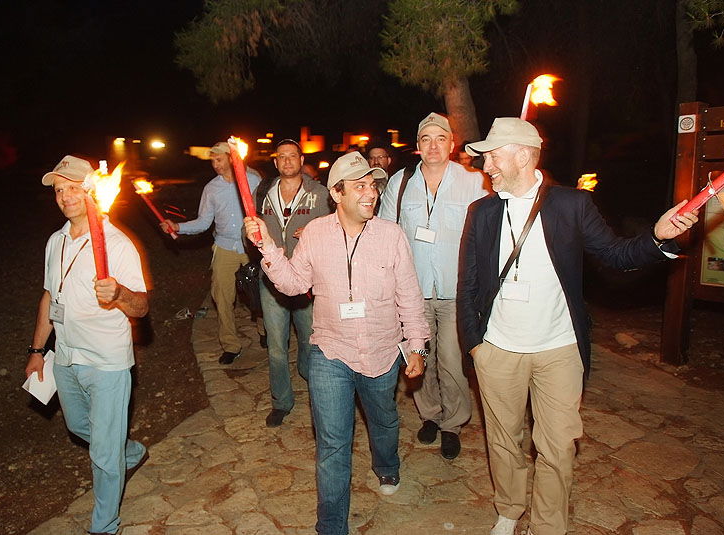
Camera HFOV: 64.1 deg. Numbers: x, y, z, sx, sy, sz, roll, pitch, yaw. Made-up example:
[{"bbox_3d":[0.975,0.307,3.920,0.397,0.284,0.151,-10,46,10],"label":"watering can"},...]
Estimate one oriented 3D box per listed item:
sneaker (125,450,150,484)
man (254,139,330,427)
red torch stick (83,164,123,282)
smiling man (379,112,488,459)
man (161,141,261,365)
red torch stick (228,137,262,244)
[{"bbox_3d":[-1.215,1.040,2.960,0.105,0.120,0.285,9,53,47],"label":"sneaker"},{"bbox_3d":[-0.428,0.100,3.610,0.550,1.770,0.480,0,8,-2],"label":"man"},{"bbox_3d":[-1.028,-0.136,2.240,0.060,0.480,0.060,-4,16,0],"label":"red torch stick"},{"bbox_3d":[0.380,0.108,3.040,0.580,1.800,0.420,1,8,6],"label":"smiling man"},{"bbox_3d":[-1.120,-0.106,4.530,0.820,1.750,0.520,2,8,13],"label":"man"},{"bbox_3d":[-0.457,-0.290,2.270,0.060,0.470,0.060,-14,24,2],"label":"red torch stick"}]

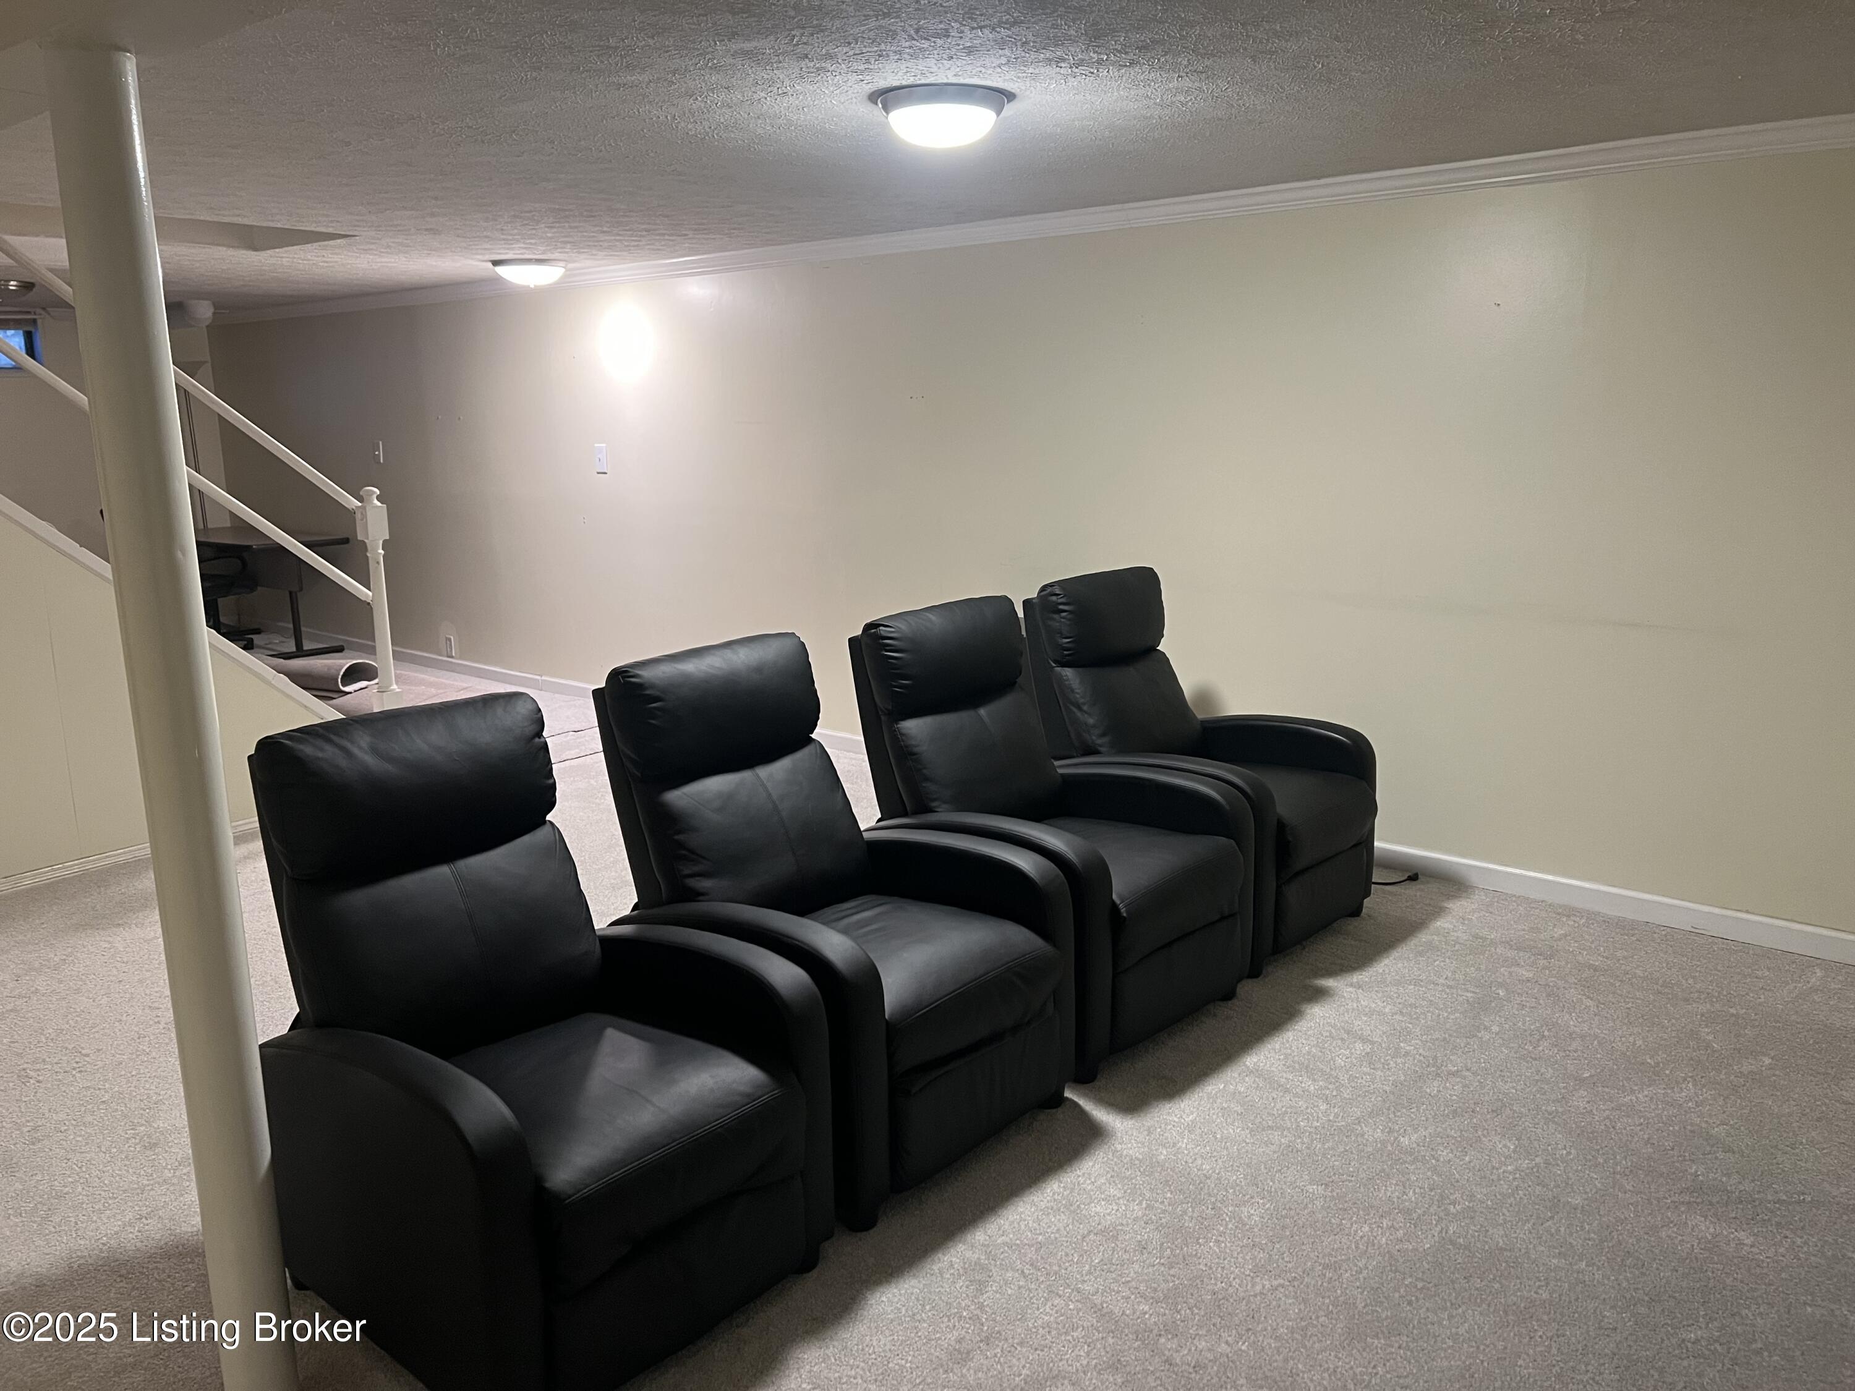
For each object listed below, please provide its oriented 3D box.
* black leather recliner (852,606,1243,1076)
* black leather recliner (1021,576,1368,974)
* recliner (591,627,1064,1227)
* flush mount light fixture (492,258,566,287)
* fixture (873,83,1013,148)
[{"bbox_3d":[0.286,0.288,3.407,0.829,0.977,0.681,9,16,40],"label":"black leather recliner"},{"bbox_3d":[0.762,0.164,3.956,0.839,0.977,0.681,9,16,40],"label":"black leather recliner"},{"bbox_3d":[-0.204,0.408,2.882,0.835,0.977,0.681,9,16,40],"label":"recliner"},{"bbox_3d":[-1.746,-1.851,6.120,0.326,0.107,0.326,9,16,40],"label":"flush mount light fixture"},{"bbox_3d":[0.034,-1.224,2.963,0.314,0.090,0.314,-1,12,0],"label":"fixture"}]

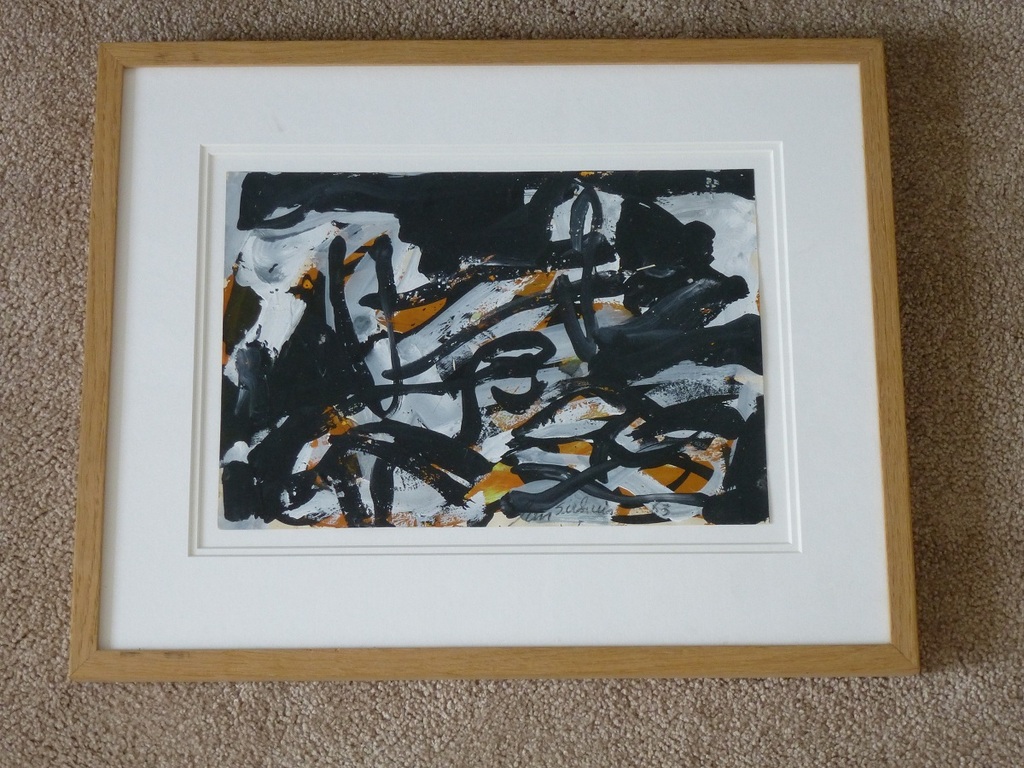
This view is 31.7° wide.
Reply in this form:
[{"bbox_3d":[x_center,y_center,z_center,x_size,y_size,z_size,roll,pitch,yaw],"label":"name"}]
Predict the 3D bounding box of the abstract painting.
[{"bbox_3d":[-0.012,-0.023,1.085,0.324,0.010,0.221,0,77,-1],"label":"abstract painting"}]

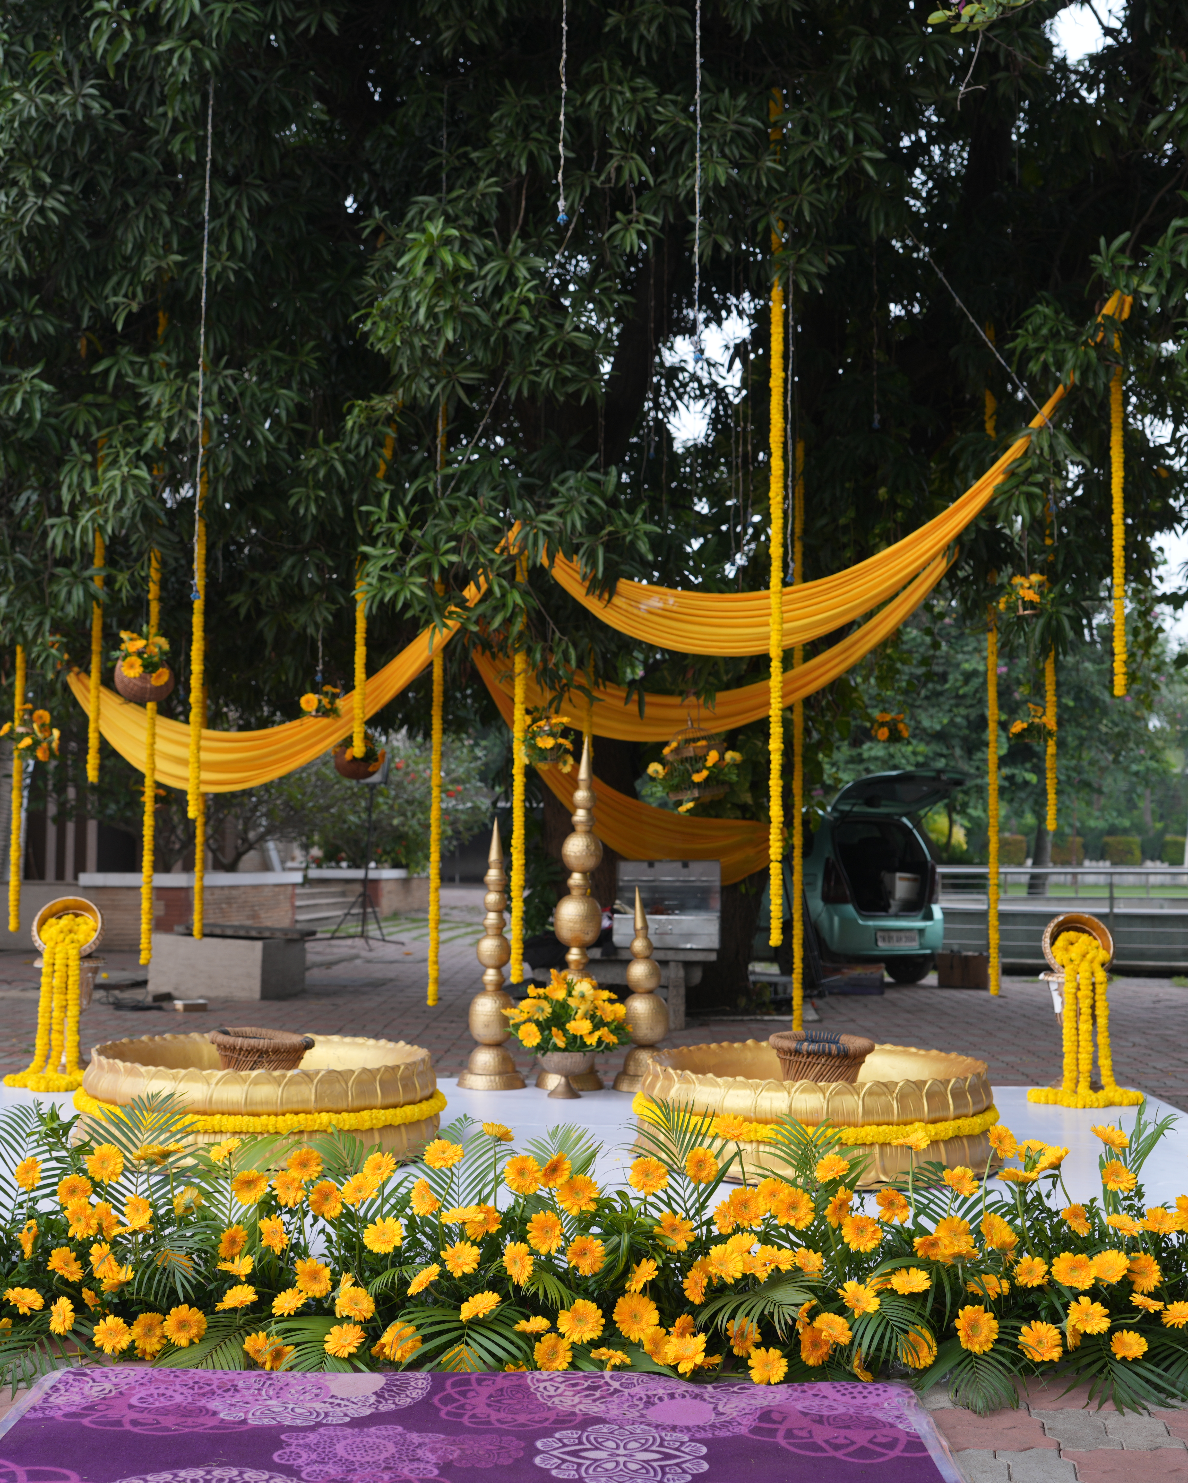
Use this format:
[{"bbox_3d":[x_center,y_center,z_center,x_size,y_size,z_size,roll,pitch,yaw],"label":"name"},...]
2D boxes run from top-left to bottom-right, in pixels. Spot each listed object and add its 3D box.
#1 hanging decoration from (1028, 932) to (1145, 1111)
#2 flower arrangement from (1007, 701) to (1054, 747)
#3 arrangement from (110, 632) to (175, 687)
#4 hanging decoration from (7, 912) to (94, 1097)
[{"bbox_3d":[1.912,1.074,6.750,0.440,0.670,0.270,0,-4,3],"label":"hanging decoration"},{"bbox_3d":[2.572,-0.102,10.200,0.280,0.270,0.270,0,-3,0],"label":"flower arrangement"},{"bbox_3d":[-1.933,-0.353,7.400,0.255,0.240,0.250,0,-4,0],"label":"arrangement"},{"bbox_3d":[-2.218,1.045,7.063,0.380,0.760,0.380,1,-4,0],"label":"hanging decoration"}]

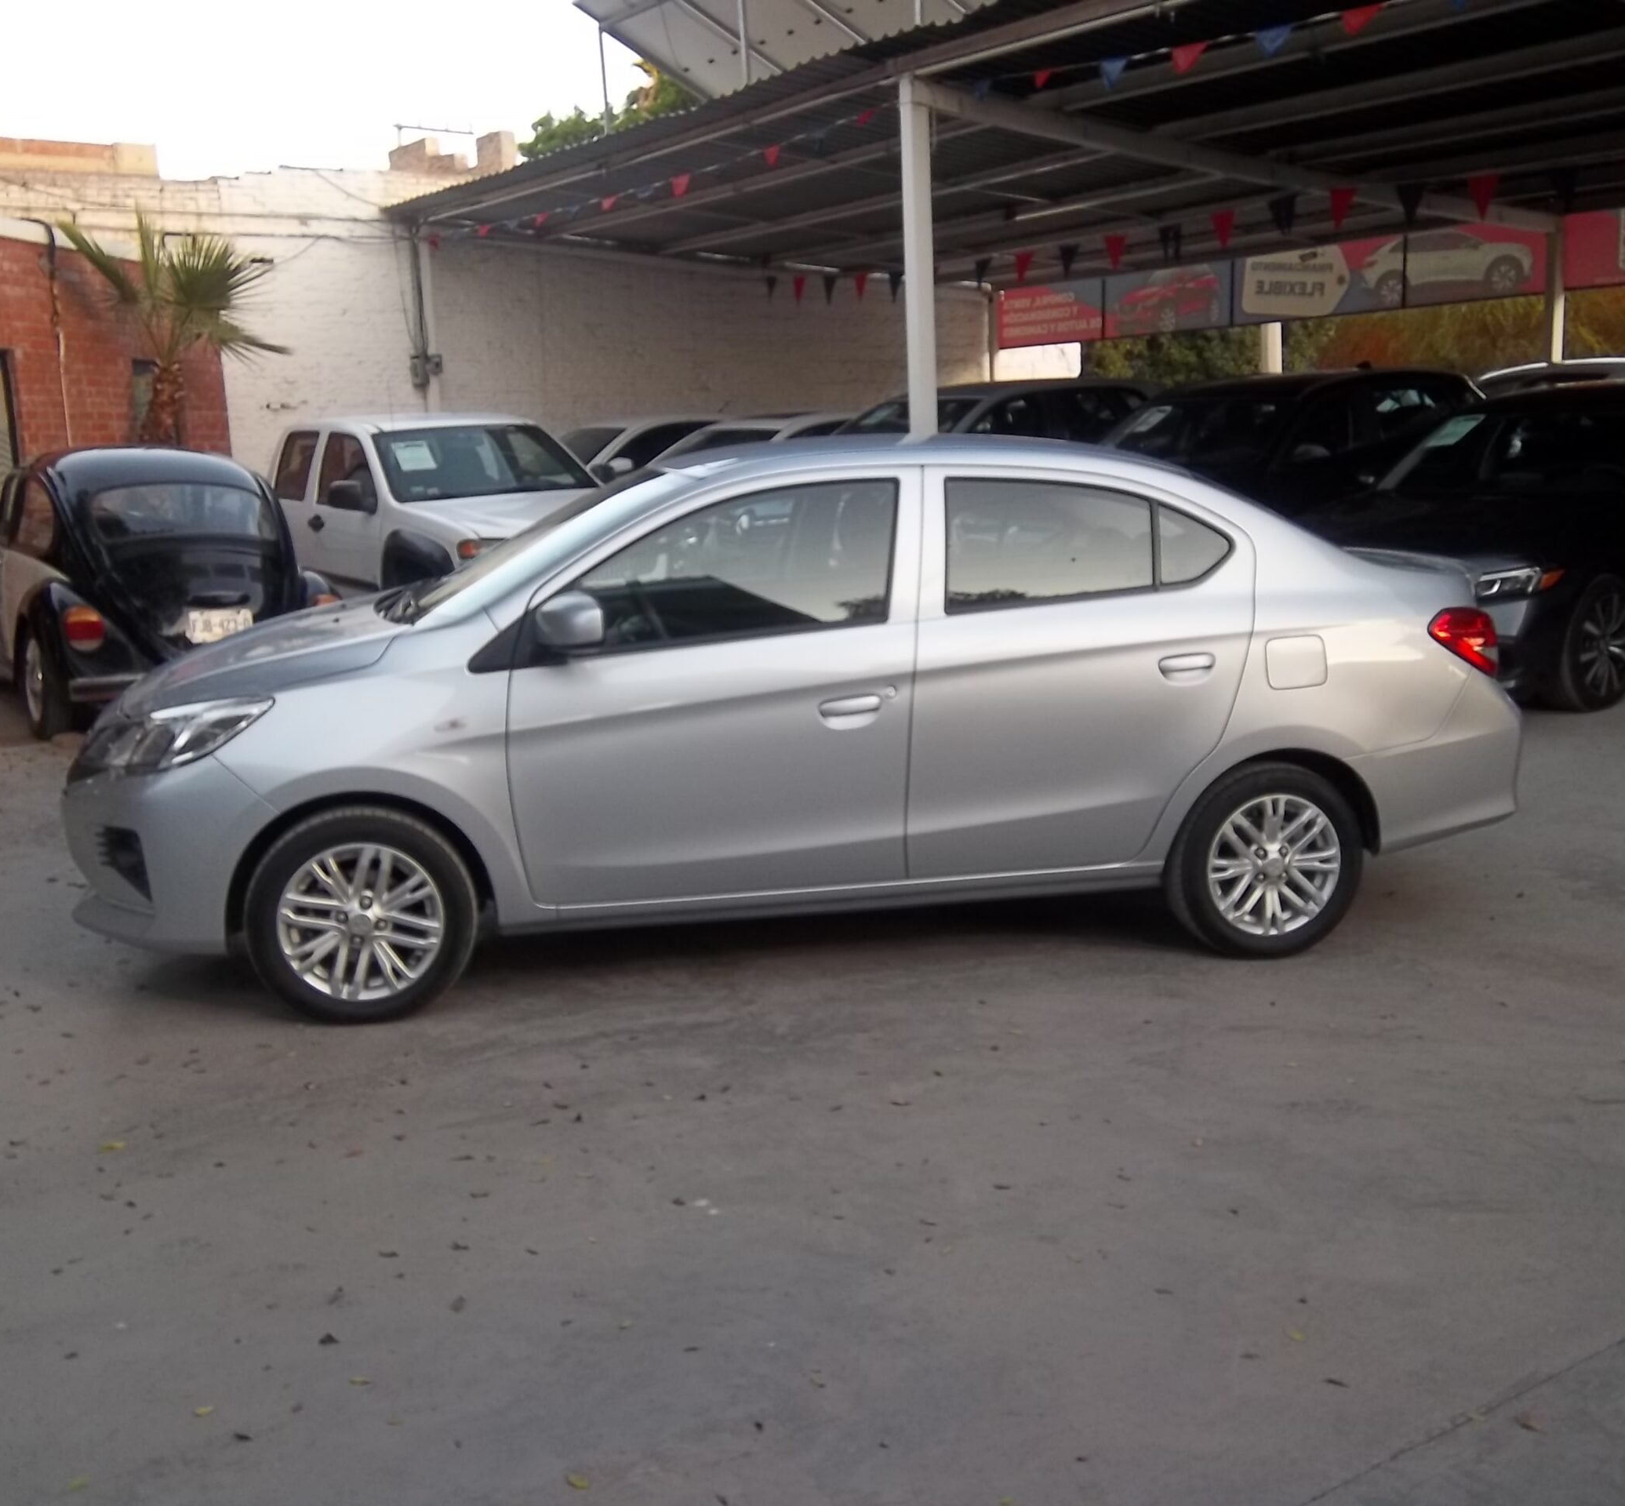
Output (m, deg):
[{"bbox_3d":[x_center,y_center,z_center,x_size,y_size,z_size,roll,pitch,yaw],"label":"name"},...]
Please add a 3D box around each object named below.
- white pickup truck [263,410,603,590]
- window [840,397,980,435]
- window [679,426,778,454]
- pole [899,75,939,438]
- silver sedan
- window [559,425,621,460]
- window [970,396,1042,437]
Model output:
[{"bbox_3d":[-2.778,-1.582,11.884,1.740,1.680,5.200,-9,13,-34],"label":"white pickup truck"},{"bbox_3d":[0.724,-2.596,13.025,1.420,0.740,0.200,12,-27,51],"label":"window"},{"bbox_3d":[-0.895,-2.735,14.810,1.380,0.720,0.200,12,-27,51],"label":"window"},{"bbox_3d":[0.709,-2.446,10.547,0.140,3.680,0.140,-10,14,-37],"label":"pole"},{"bbox_3d":[-0.006,-0.235,5.140,4.305,1.510,1.670,-3,11,-12],"label":"silver sedan"},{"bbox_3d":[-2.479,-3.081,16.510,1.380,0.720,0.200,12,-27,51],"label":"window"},{"bbox_3d":[1.621,-2.641,12.854,0.900,0.420,0.100,-10,-4,-37],"label":"window"}]

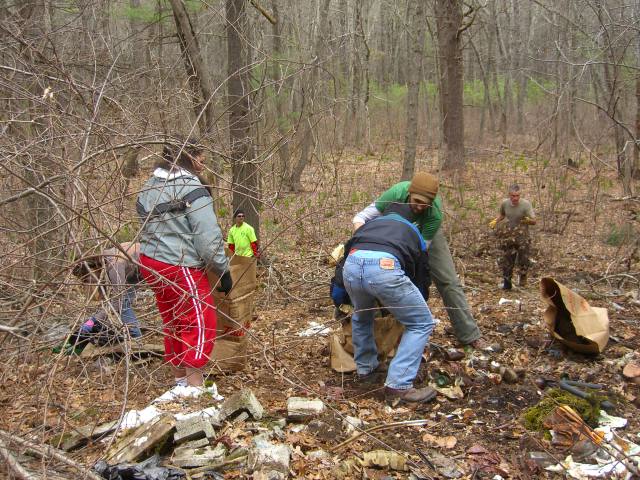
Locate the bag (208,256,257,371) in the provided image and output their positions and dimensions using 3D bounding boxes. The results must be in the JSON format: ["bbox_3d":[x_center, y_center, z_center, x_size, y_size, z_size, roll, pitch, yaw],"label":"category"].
[{"bbox_3d":[-0.655,0.537,5.200,0.380,0.840,0.300,-1,5,-9],"label":"bag"}]

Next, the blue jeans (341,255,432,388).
[{"bbox_3d":[0.439,0.503,4.500,0.470,0.840,0.440,2,5,22],"label":"blue jeans"}]

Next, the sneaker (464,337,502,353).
[{"bbox_3d":[1.226,0.781,5.300,0.290,0.110,0.110,2,5,28],"label":"sneaker"}]

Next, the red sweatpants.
[{"bbox_3d":[-0.950,0.460,4.650,0.400,0.770,0.380,-3,6,-37],"label":"red sweatpants"}]

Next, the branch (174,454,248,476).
[{"bbox_3d":[-0.450,0.982,3.075,0.319,0.060,0.060,-3,5,-30],"label":"branch"}]

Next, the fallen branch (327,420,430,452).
[{"bbox_3d":[0.291,0.978,3.581,0.655,0.060,0.090,-3,6,-36],"label":"fallen branch"}]

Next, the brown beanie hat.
[{"bbox_3d":[0.733,-0.370,4.950,0.190,0.180,0.220,16,21,10],"label":"brown beanie hat"}]

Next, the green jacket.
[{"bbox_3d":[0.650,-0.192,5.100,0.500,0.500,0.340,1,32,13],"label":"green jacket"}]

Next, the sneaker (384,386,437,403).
[{"bbox_3d":[0.550,0.929,4.250,0.300,0.110,0.110,1,5,16],"label":"sneaker"}]

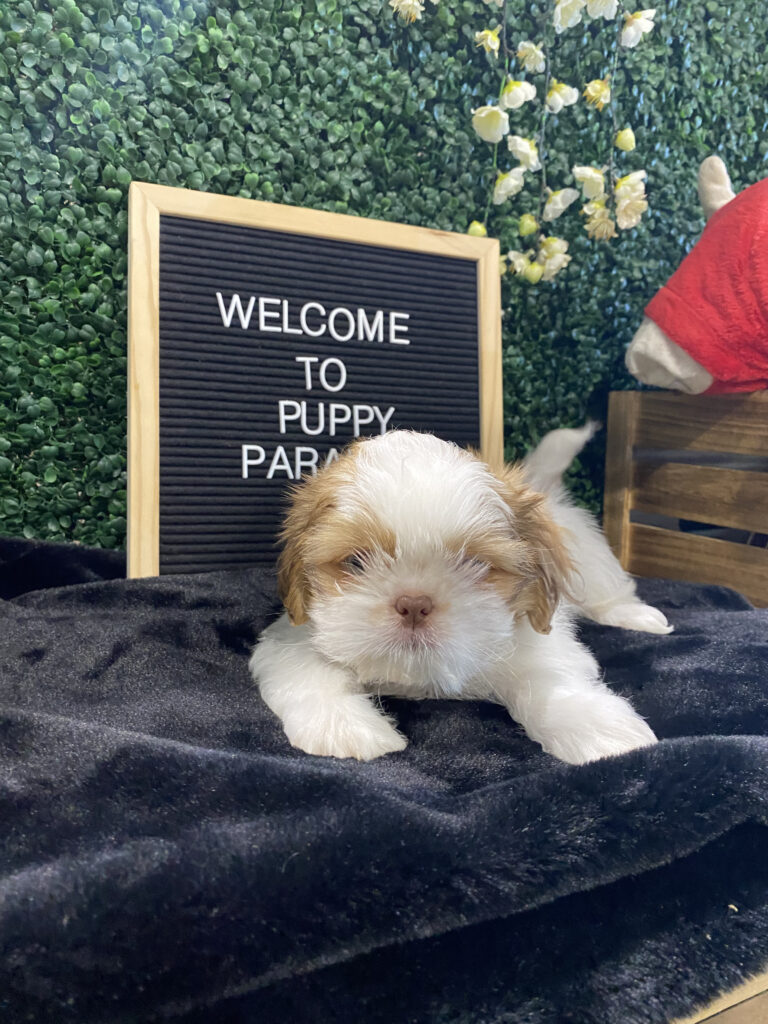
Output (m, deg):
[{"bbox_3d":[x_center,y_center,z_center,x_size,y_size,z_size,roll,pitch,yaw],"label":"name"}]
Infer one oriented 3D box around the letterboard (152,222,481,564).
[{"bbox_3d":[-0.037,-0.073,0.532,0.240,0.240,0.018,0,-2,-22],"label":"letterboard"}]

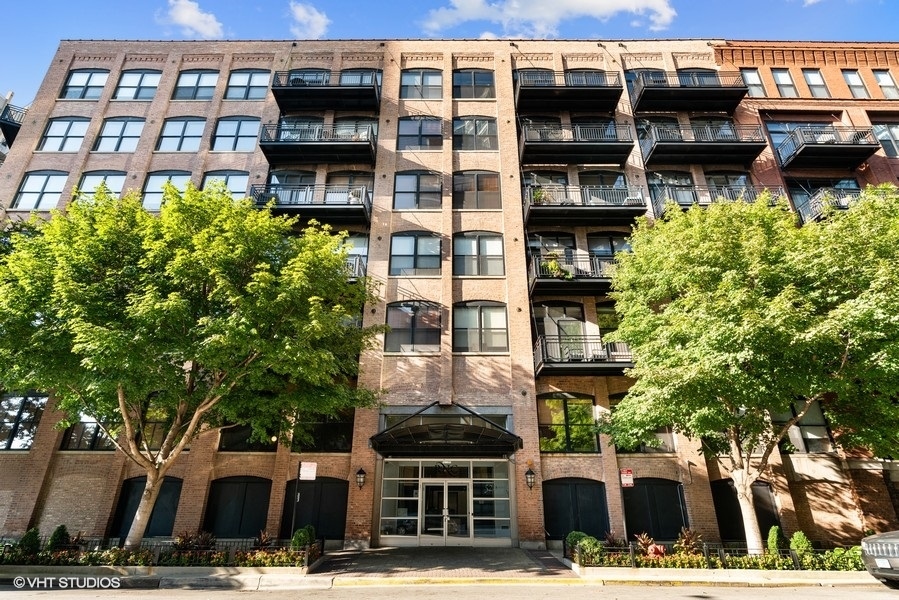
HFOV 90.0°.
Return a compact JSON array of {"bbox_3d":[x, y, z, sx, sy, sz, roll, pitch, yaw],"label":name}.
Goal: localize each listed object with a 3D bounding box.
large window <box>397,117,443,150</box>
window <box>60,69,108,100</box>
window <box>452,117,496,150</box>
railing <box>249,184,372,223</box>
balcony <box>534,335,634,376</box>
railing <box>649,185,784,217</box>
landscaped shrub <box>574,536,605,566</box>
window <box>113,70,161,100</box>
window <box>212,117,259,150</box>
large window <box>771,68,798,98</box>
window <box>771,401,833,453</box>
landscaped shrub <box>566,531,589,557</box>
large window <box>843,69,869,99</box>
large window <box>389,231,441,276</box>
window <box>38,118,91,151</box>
[{"bbox_3d":[-1.453,-8.420,22.692,2.221,2.204,0.200,0,-23,1],"label":"large window"},{"bbox_3d":[-20.474,-12.083,25.378,2.326,2.279,0.200,0,-23,1],"label":"window"},{"bbox_3d":[1.398,-8.812,23.826,2.392,2.310,0.200,0,-23,1],"label":"window"},{"bbox_3d":[-6.102,-4.244,20.114,4.990,1.251,1.312,0,-23,1],"label":"railing"},{"bbox_3d":[6.163,2.233,17.822,5.091,1.278,1.380,0,-23,0],"label":"balcony"},{"bbox_3d":[12.332,-4.342,20.566,5.247,1.058,1.380,0,-23,0],"label":"railing"},{"bbox_3d":[3.644,6.451,11.598,0.680,0.622,0.680,0,-23,1],"label":"landscaped shrub"},{"bbox_3d":[-16.671,-11.575,24.070,2.195,2.239,0.150,0,-23,0],"label":"window"},{"bbox_3d":[-11.152,-8.709,23.519,2.295,2.370,0.180,0,-23,0],"label":"window"},{"bbox_3d":[17.621,-11.477,23.773,0.978,2.101,0.200,0,-23,1],"label":"large window"},{"bbox_3d":[13.729,4.835,17.788,2.306,2.349,0.180,0,-23,0],"label":"window"},{"bbox_3d":[3.481,6.628,12.180,0.630,0.685,0.630,0,-23,1],"label":"landscaped shrub"},{"bbox_3d":[21.622,-11.493,23.896,0.903,2.089,0.150,0,-23,0],"label":"large window"},{"bbox_3d":[-1.493,-2.095,20.059,2.335,2.319,0.150,0,-23,0],"label":"large window"},{"bbox_3d":[-20.487,-8.820,24.018,2.326,2.310,0.200,0,-23,1],"label":"window"}]

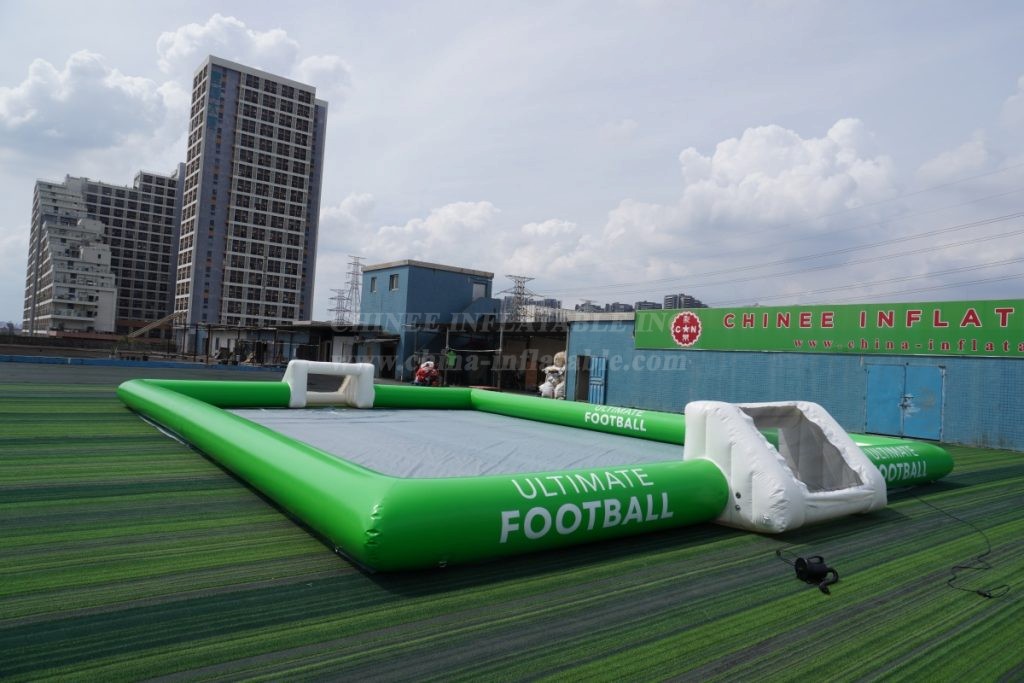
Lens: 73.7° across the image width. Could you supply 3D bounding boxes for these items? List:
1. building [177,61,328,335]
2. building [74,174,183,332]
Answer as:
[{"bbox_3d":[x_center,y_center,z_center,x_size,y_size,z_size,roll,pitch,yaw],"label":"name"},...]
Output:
[{"bbox_3d":[-57.669,-25.972,152.029,26.000,63.160,14.500,5,-2,-38],"label":"building"},{"bbox_3d":[-166.994,-31.332,298.851,49.560,86.100,23.100,5,-3,-37],"label":"building"}]

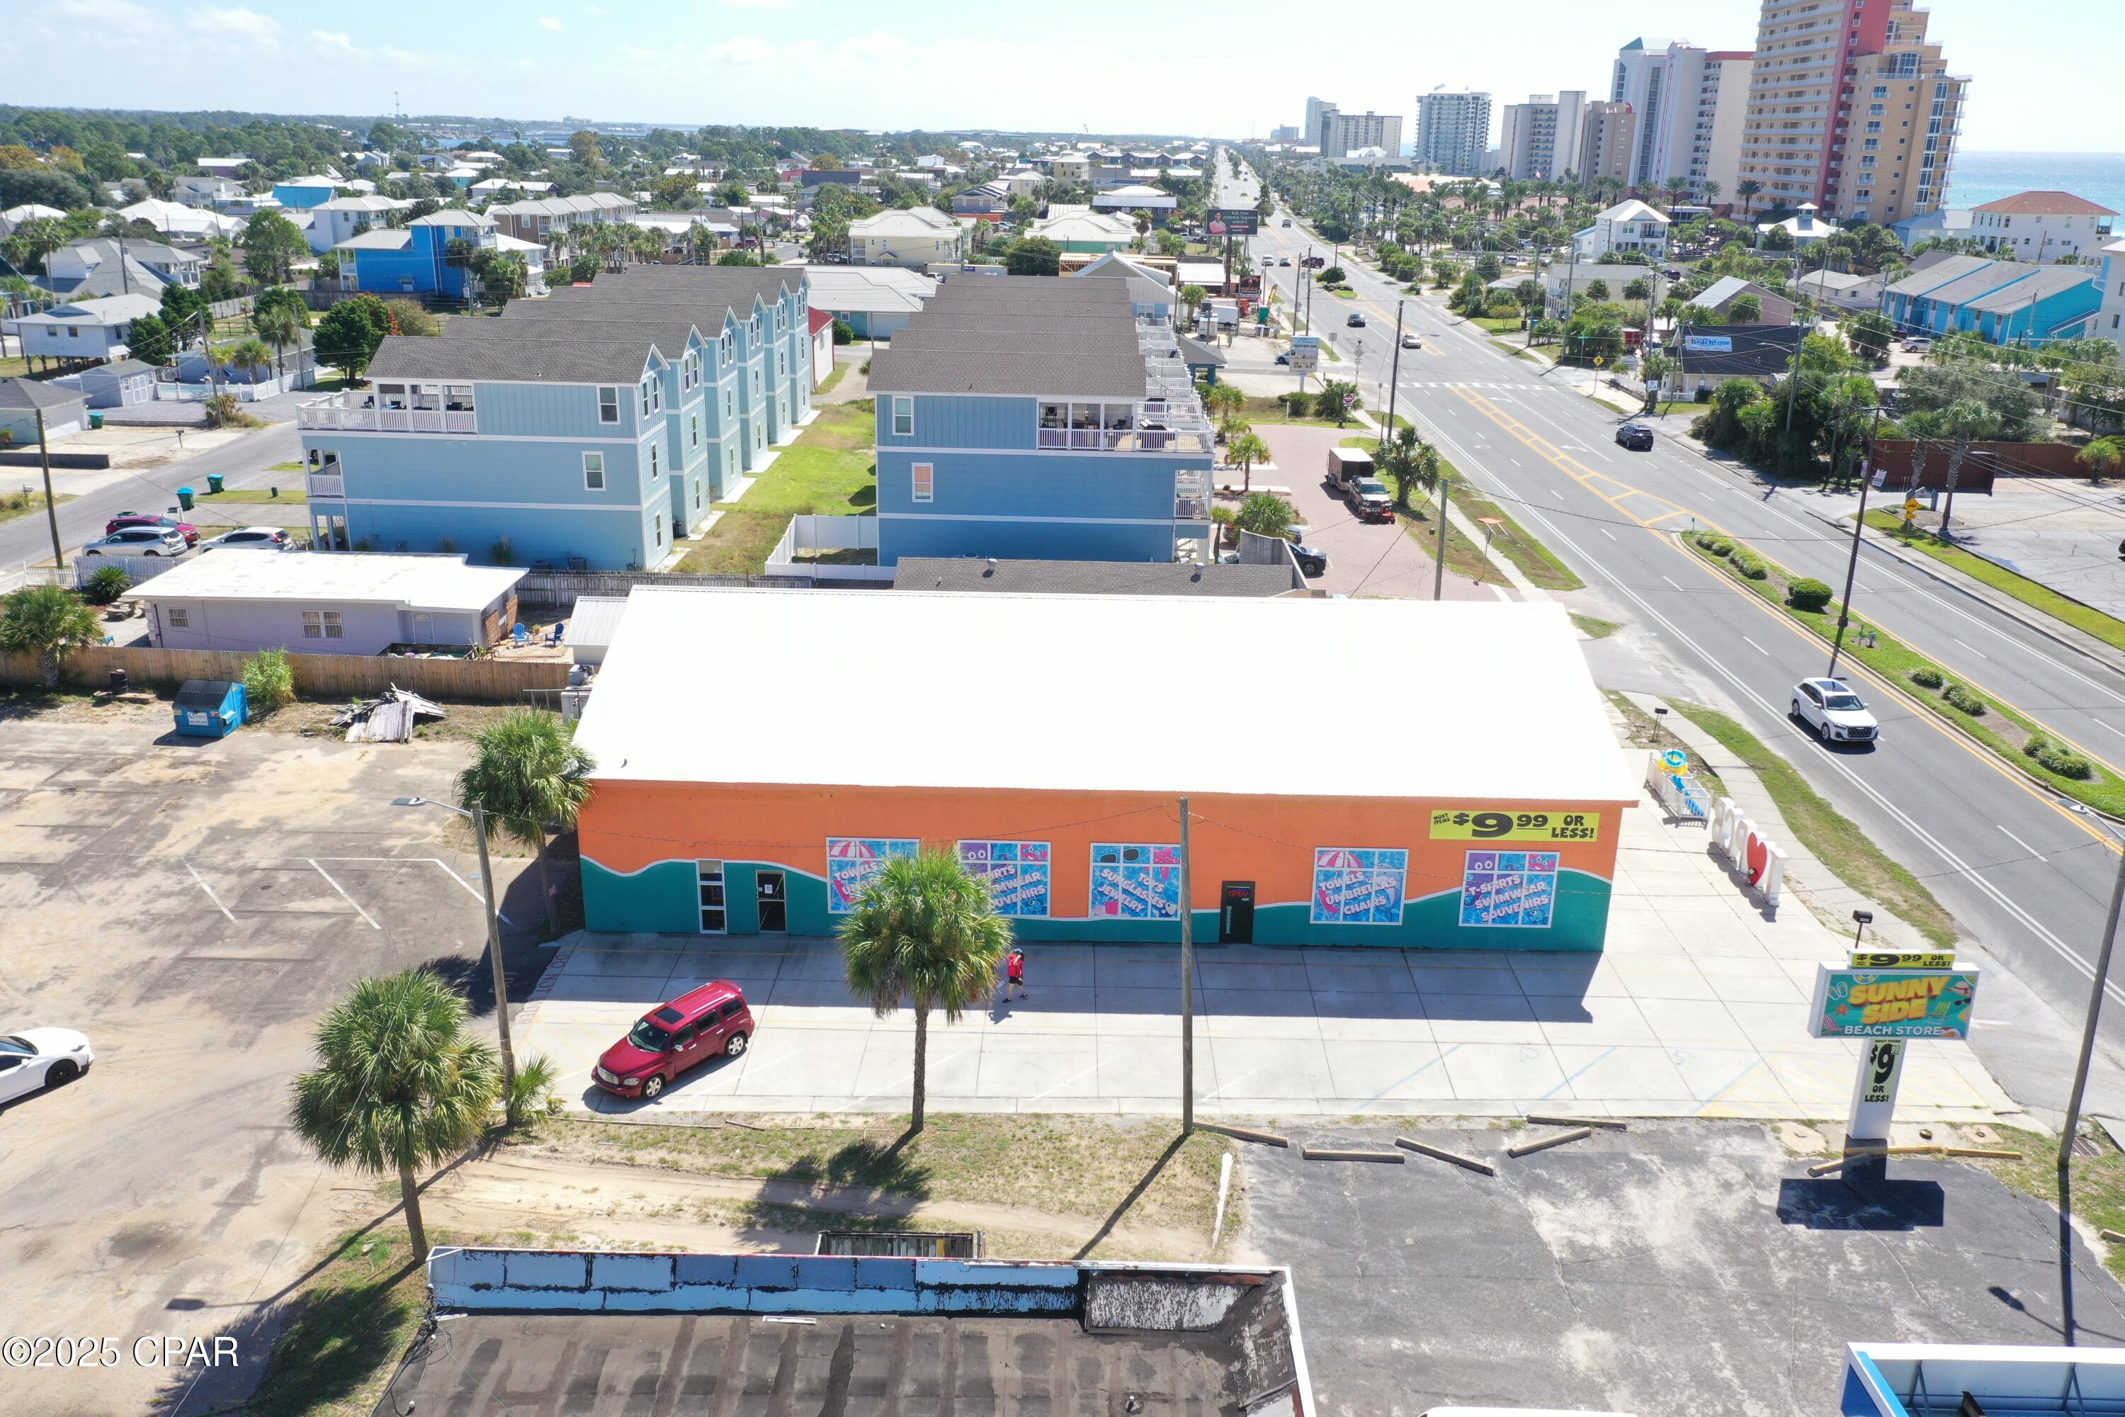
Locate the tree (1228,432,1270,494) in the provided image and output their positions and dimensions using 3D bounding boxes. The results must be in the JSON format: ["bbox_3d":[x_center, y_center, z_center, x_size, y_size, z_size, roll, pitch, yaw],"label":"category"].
[{"bbox_3d":[13.159,-17.338,116.483,3.085,4.229,3.085,1,19,0],"label":"tree"}]

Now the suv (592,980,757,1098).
[{"bbox_3d":[-10.070,8.509,42.751,1.760,1.630,4.475,16,25,38],"label":"suv"}]

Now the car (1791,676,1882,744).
[{"bbox_3d":[33.695,-0.063,71.872,1.920,1.670,4.700,1,19,0],"label":"car"}]

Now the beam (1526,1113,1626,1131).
[{"bbox_3d":[13.215,10.654,42.435,2.443,0.130,0.140,3,19,6],"label":"beam"}]

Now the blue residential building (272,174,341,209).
[{"bbox_3d":[-202.565,-138.304,443.757,15.920,8.955,12.935,1,19,0],"label":"blue residential building"}]

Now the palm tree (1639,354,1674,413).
[{"bbox_3d":[53.650,-29.487,149.545,2.896,5.095,2.896,1,19,0],"label":"palm tree"}]

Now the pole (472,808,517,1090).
[{"bbox_3d":[-13.954,6.356,40.465,0.279,8.756,0.279,1,19,0],"label":"pole"}]

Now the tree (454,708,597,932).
[{"bbox_3d":[-15.608,3.495,48.806,3.918,6.940,3.918,1,19,0],"label":"tree"}]

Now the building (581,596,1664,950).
[{"bbox_3d":[1.161,0.158,58.950,32.437,8.756,19.204,1,19,0],"label":"building"}]

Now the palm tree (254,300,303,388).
[{"bbox_3d":[-73.811,-34.104,155.088,4.378,7.363,4.378,1,19,0],"label":"palm tree"}]

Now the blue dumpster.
[{"bbox_3d":[-33.981,0.067,65.750,2.050,1.720,1.420,3,19,5],"label":"blue dumpster"}]

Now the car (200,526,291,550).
[{"bbox_3d":[-46.334,-9.382,93.757,4.600,1.660,1.860,1,19,-1],"label":"car"}]

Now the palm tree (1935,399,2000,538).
[{"bbox_3d":[57.830,-15.452,106.766,4.179,8.557,4.179,1,19,0],"label":"palm tree"}]

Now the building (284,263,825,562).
[{"bbox_3d":[-32.338,-23.806,120.723,19.104,12.040,61.988,1,19,0],"label":"building"}]

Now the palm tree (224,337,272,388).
[{"bbox_3d":[-71.330,-30.057,145.823,3.224,4.841,3.224,1,19,0],"label":"palm tree"}]

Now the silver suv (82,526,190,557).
[{"bbox_3d":[-51.120,-9.017,90.995,5.000,1.760,1.950,1,19,1],"label":"silver suv"}]

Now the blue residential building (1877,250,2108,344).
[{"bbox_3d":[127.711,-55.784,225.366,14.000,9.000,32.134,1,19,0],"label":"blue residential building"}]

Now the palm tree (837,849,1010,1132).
[{"bbox_3d":[-3.324,6.867,39.203,4.054,7.257,4.054,1,19,0],"label":"palm tree"}]

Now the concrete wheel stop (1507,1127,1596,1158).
[{"bbox_3d":[12.299,10.932,41.589,2.493,0.130,0.150,-7,21,-23],"label":"concrete wheel stop"}]

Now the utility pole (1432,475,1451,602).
[{"bbox_3d":[18.321,-6.895,80.132,0.300,8.498,0.300,1,19,0],"label":"utility pole"}]

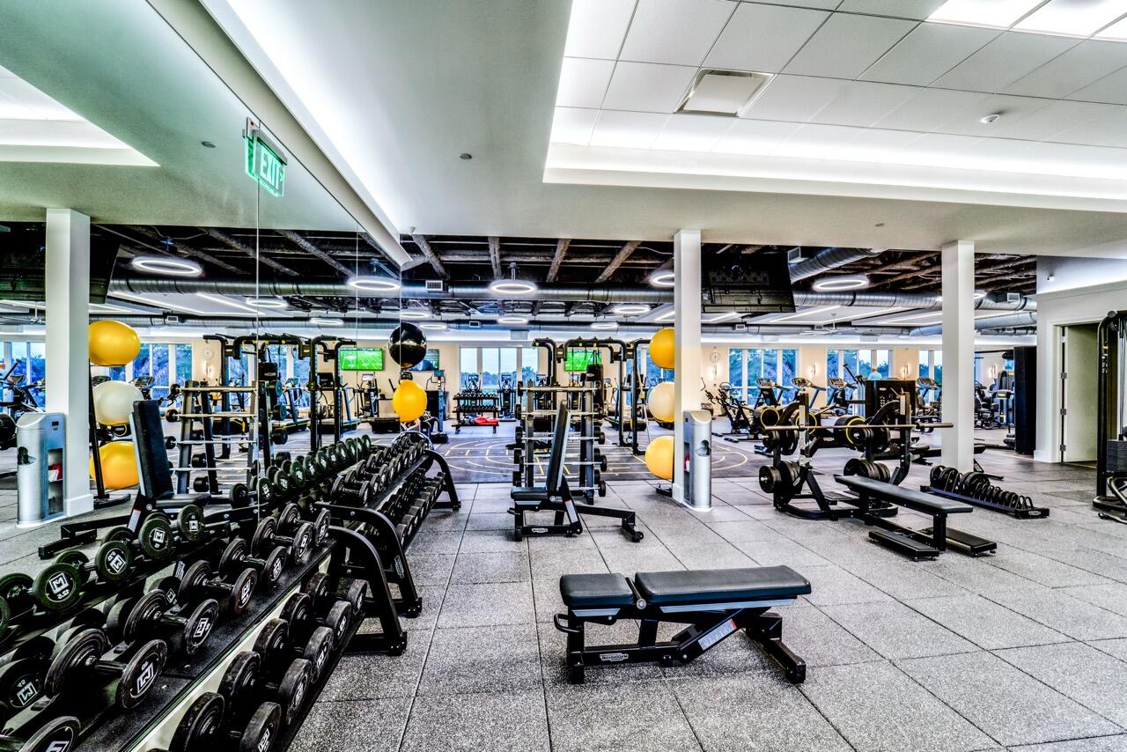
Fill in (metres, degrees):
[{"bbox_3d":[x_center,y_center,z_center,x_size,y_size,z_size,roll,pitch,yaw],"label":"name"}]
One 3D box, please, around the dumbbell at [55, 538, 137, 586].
[{"bbox_3d":[-1.881,0.774,1.781,0.175,0.152,0.152,-9,1,-7],"label":"dumbbell"}]

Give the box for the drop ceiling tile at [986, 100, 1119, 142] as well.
[{"bbox_3d":[4.444,-2.301,3.967,0.615,0.020,0.590,0,-1,-7],"label":"drop ceiling tile"}]

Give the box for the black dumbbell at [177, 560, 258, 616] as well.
[{"bbox_3d":[-1.232,0.757,1.574,0.195,0.155,0.155,16,-3,-8],"label":"black dumbbell"}]

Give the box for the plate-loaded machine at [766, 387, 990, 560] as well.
[{"bbox_3d":[3.221,0.870,4.555,2.120,1.380,1.660,0,0,-7],"label":"plate-loaded machine"}]

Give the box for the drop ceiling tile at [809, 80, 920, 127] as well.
[{"bbox_3d":[2.516,-2.277,3.690,0.615,0.020,0.580,0,0,-7],"label":"drop ceiling tile"}]

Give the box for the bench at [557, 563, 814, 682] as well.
[{"bbox_3d":[0.614,1.313,2.352,1.330,0.460,0.450,0,0,-7],"label":"bench"}]

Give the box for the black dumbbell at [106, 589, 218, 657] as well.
[{"bbox_3d":[-1.308,0.828,1.478,0.205,0.162,0.162,20,-6,-16],"label":"black dumbbell"}]

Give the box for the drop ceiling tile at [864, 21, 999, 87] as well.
[{"bbox_3d":[2.596,-2.289,3.140,0.620,0.020,0.580,0,0,-7],"label":"drop ceiling tile"}]

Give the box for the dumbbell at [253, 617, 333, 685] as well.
[{"bbox_3d":[-1.086,1.115,1.782,0.230,0.195,0.195,16,-3,-8],"label":"dumbbell"}]

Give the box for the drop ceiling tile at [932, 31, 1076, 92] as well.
[{"bbox_3d":[3.217,-2.290,3.215,0.620,0.020,0.580,0,0,-7],"label":"drop ceiling tile"}]

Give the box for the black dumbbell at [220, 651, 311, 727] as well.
[{"bbox_3d":[-1.113,1.175,1.653,0.235,0.200,0.200,14,-2,-7],"label":"black dumbbell"}]

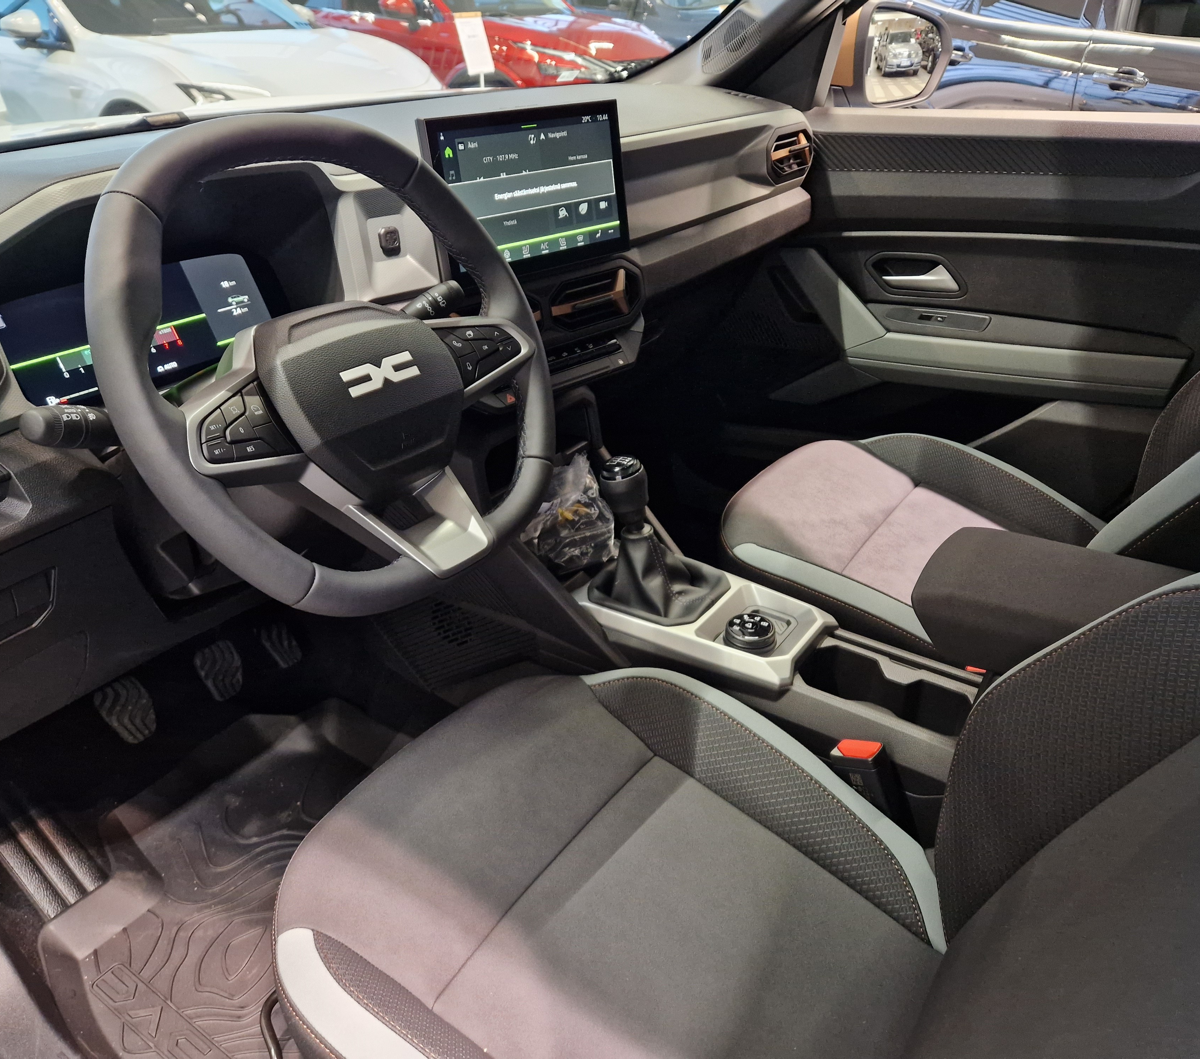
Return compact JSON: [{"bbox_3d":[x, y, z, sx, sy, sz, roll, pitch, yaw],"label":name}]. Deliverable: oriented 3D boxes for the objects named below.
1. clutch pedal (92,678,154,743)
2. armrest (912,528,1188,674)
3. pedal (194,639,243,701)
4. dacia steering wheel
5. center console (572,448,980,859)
[{"bbox_3d":[-0.530,0.201,1.042,0.025,0.067,0.051,-18,13,43],"label":"clutch pedal"},{"bbox_3d":[0.424,0.085,0.801,0.285,0.082,0.148,17,34,30],"label":"armrest"},{"bbox_3d":[-0.464,0.171,1.135,0.025,0.062,0.051,-18,13,43],"label":"pedal"},{"bbox_3d":[-0.195,-0.123,0.695,0.105,0.358,0.370,-14,15,42],"label":"dacia steering wheel"},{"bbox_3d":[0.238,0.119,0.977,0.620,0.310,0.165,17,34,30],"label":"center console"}]

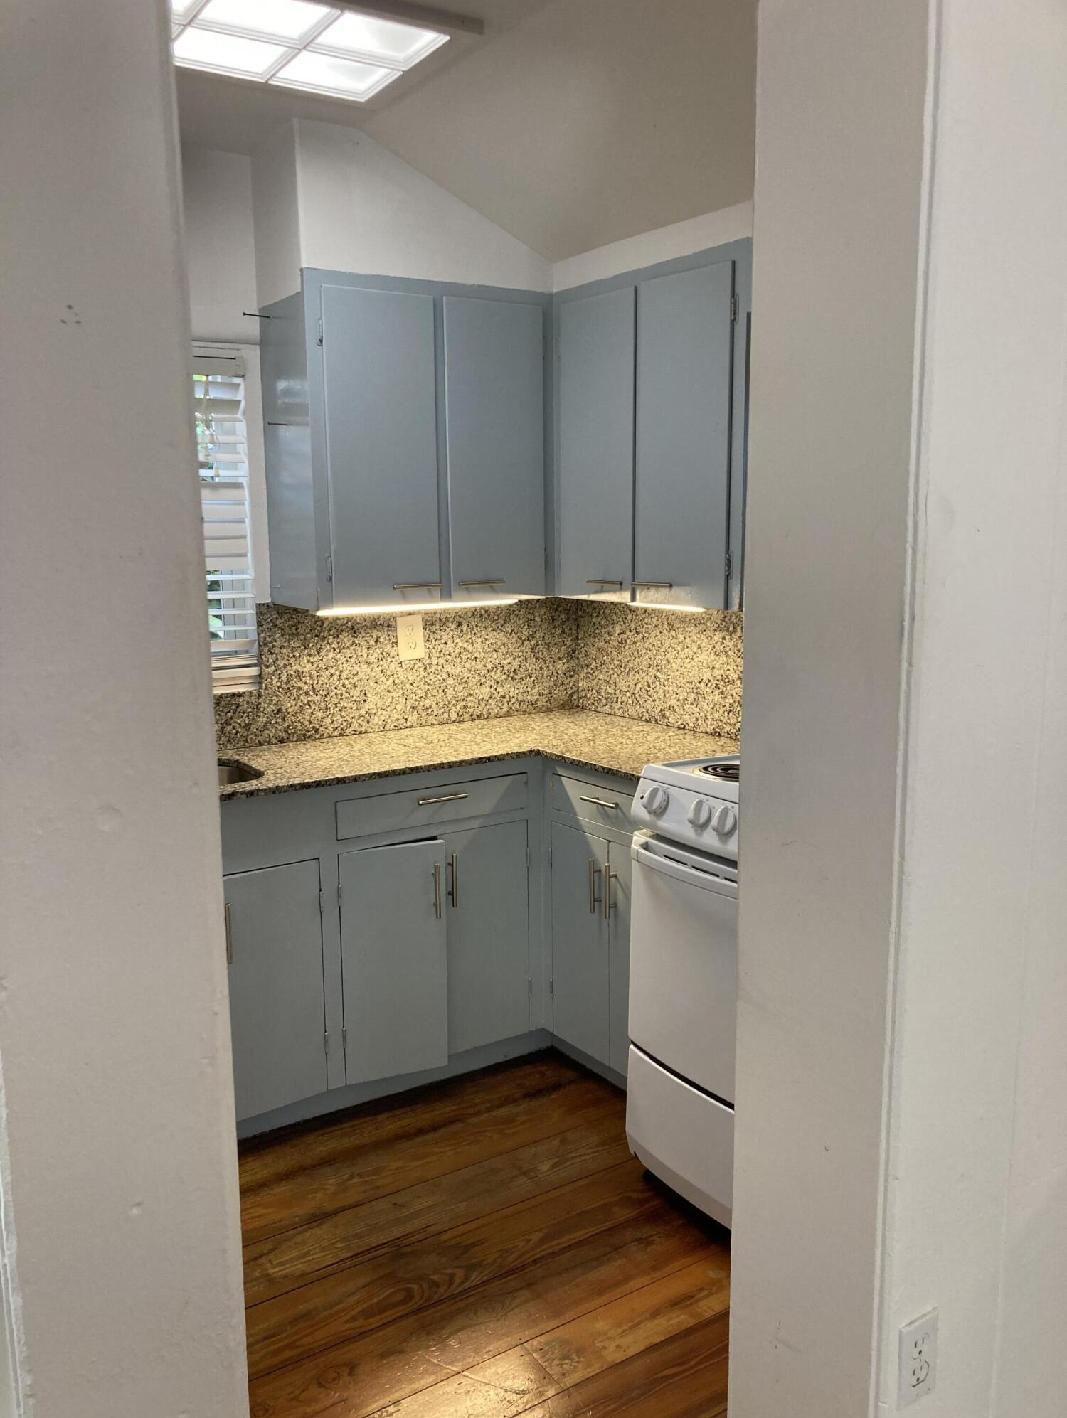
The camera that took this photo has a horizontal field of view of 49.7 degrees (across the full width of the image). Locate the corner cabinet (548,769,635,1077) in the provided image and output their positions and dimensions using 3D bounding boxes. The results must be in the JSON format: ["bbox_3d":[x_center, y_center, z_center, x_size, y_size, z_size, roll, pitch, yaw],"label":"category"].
[{"bbox_3d":[0.352,0.522,2.932,0.423,0.736,0.537,-7,11,-33],"label":"corner cabinet"}]

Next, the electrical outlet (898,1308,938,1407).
[{"bbox_3d":[0.473,0.801,1.415,0.072,0.115,0.012,-7,11,-33],"label":"electrical outlet"}]

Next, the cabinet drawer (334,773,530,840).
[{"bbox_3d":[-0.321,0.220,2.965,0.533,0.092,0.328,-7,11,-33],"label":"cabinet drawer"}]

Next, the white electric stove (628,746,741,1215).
[{"bbox_3d":[0.582,0.585,2.448,0.606,0.926,0.515,-7,11,-33],"label":"white electric stove"}]

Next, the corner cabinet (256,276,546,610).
[{"bbox_3d":[-0.307,-0.674,3.008,0.705,0.787,0.318,-7,11,-33],"label":"corner cabinet"}]

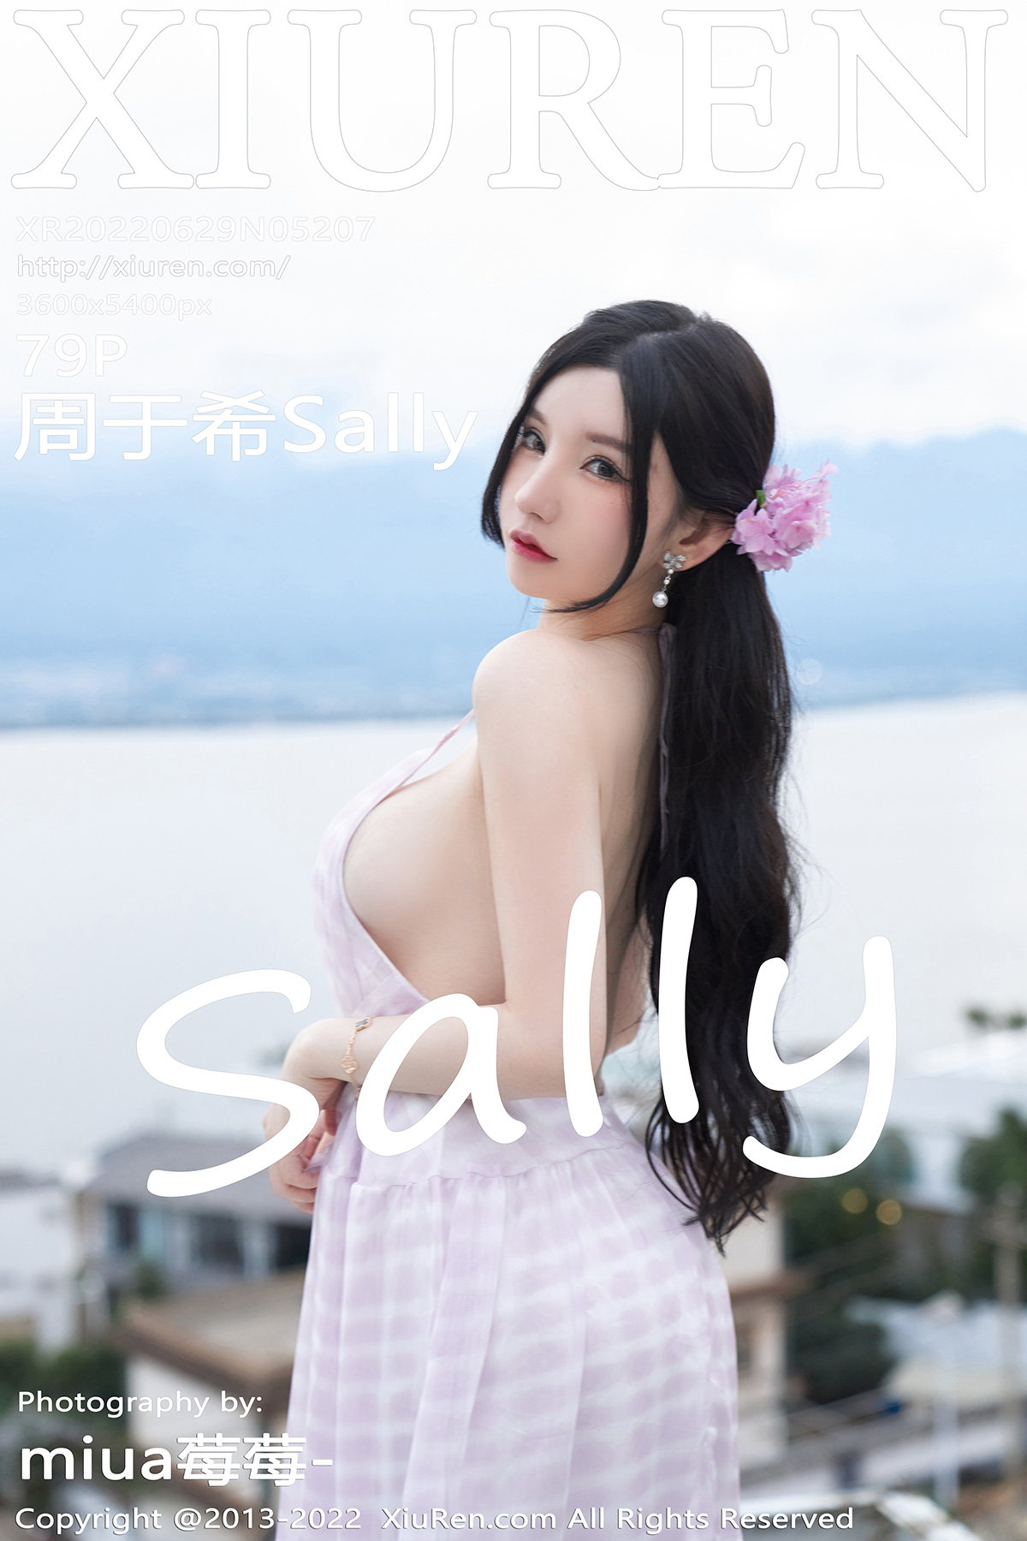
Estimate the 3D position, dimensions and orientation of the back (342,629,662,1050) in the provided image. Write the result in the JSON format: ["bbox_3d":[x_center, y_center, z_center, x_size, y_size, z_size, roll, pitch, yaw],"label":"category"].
[{"bbox_3d":[0.000,0.053,1.820,0.210,0.325,0.310,-1,2,22],"label":"back"}]

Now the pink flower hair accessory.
[{"bbox_3d":[0.215,-0.202,1.870,0.085,0.088,0.070,-3,3,-37],"label":"pink flower hair accessory"}]

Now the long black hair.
[{"bbox_3d":[0.099,0.003,1.860,0.200,0.745,0.235,0,3,41],"label":"long black hair"}]

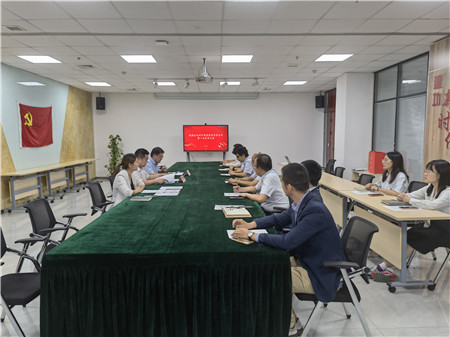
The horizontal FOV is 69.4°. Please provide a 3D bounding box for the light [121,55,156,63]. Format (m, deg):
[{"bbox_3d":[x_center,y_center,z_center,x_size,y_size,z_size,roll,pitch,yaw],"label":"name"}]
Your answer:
[{"bbox_3d":[-1.563,-2.052,6.012,0.600,0.050,0.600,-1,6,-1],"label":"light"}]

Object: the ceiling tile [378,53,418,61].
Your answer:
[{"bbox_3d":[3.239,-2.086,6.115,0.595,0.020,0.595,-1,6,-1],"label":"ceiling tile"}]

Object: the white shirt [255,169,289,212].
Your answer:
[{"bbox_3d":[0.529,0.256,3.738,0.420,0.540,0.480,-1,6,-1],"label":"white shirt"}]

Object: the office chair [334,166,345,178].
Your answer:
[{"bbox_3d":[1.983,0.401,6.266,0.580,0.860,0.580,-1,6,-1],"label":"office chair"}]

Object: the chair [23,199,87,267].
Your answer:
[{"bbox_3d":[-1.537,0.747,3.124,0.580,0.840,0.580,-1,6,-7],"label":"chair"}]

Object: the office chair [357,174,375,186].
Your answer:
[{"bbox_3d":[1.888,0.542,4.747,0.580,0.840,0.580,-2,6,-15],"label":"office chair"}]

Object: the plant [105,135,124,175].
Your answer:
[{"bbox_3d":[-3.260,-0.244,9.559,0.500,1.476,0.500,-1,6,-1],"label":"plant"}]

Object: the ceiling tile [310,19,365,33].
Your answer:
[{"bbox_3d":[1.473,-1.875,4.293,0.595,0.020,0.595,-1,6,-1],"label":"ceiling tile"}]

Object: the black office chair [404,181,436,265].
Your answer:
[{"bbox_3d":[2.340,0.669,4.200,0.600,0.880,0.580,-1,6,-2],"label":"black office chair"}]

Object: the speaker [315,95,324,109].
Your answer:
[{"bbox_3d":[3.172,-2.192,10.788,0.270,0.410,0.260,2,7,23],"label":"speaker"}]

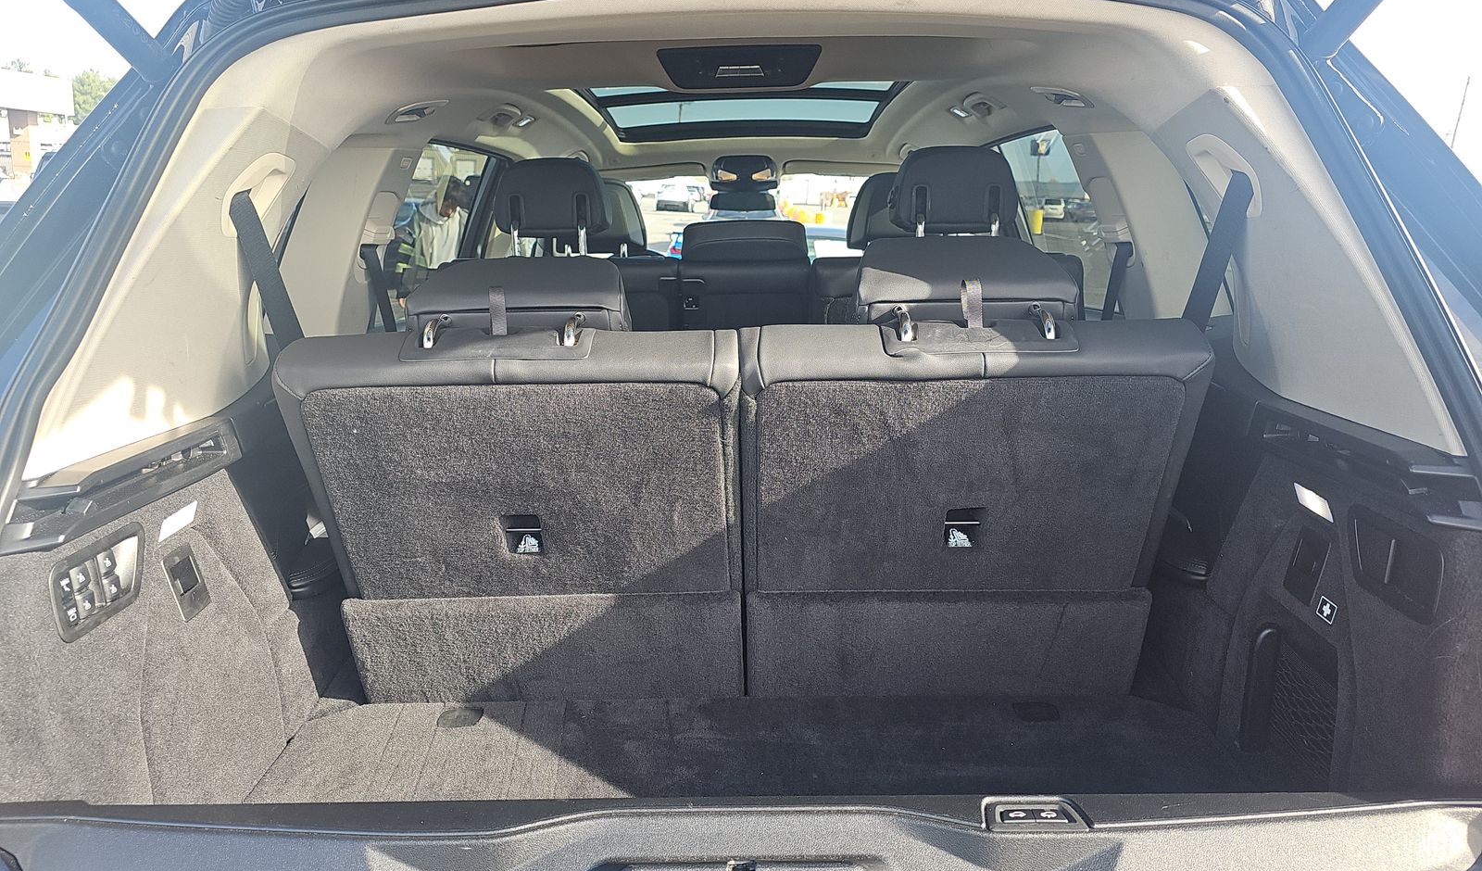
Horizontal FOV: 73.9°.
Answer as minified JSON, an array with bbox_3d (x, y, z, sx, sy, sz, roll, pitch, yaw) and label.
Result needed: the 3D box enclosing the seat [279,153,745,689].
[{"bbox_3d":[-0.274,-0.017,1.408,0.550,0.670,0.480,-1,14,0],"label":"seat"}]

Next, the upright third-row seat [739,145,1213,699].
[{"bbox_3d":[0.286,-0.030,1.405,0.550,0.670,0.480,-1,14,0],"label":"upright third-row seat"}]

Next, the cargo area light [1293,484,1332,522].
[{"bbox_3d":[0.596,0.070,1.025,0.014,0.026,0.068,-1,14,0],"label":"cargo area light"}]

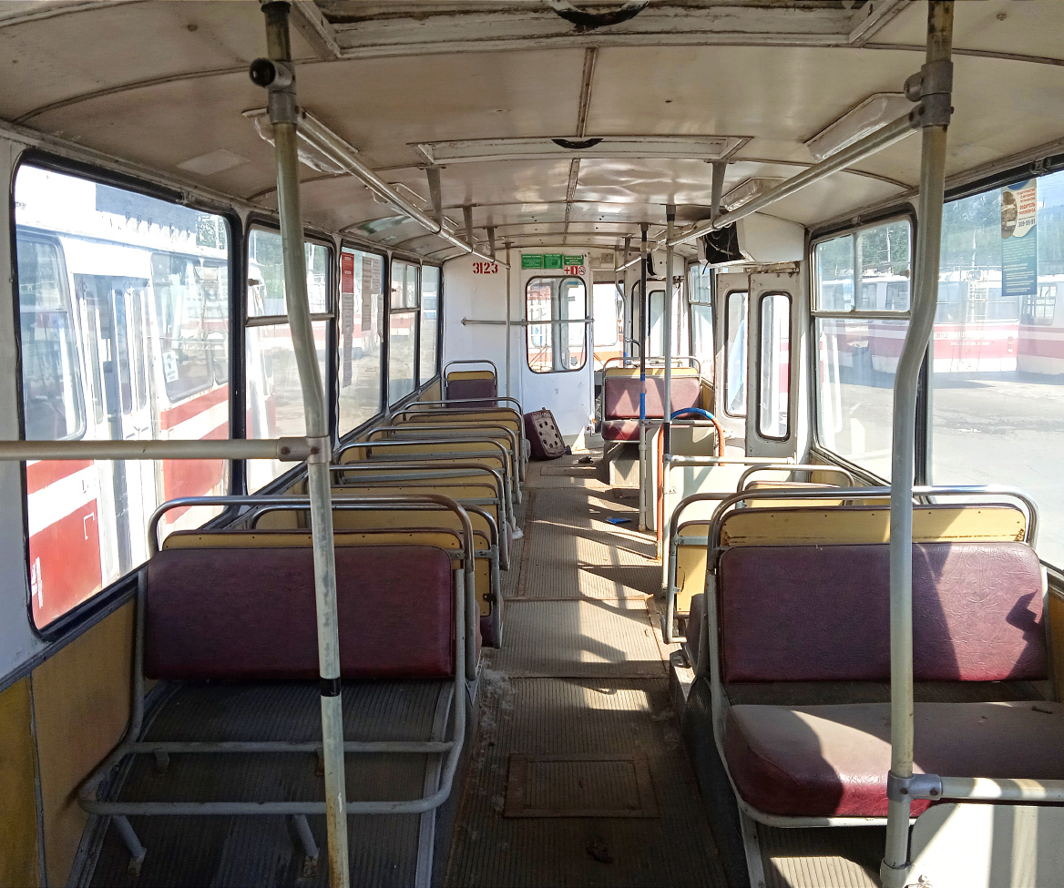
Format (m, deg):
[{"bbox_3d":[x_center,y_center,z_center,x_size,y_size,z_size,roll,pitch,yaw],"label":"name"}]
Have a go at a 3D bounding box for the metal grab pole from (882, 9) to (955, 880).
[{"bbox_3d":[0.570,0.251,1.471,0.070,1.830,0.050,0,9,1],"label":"metal grab pole"}]

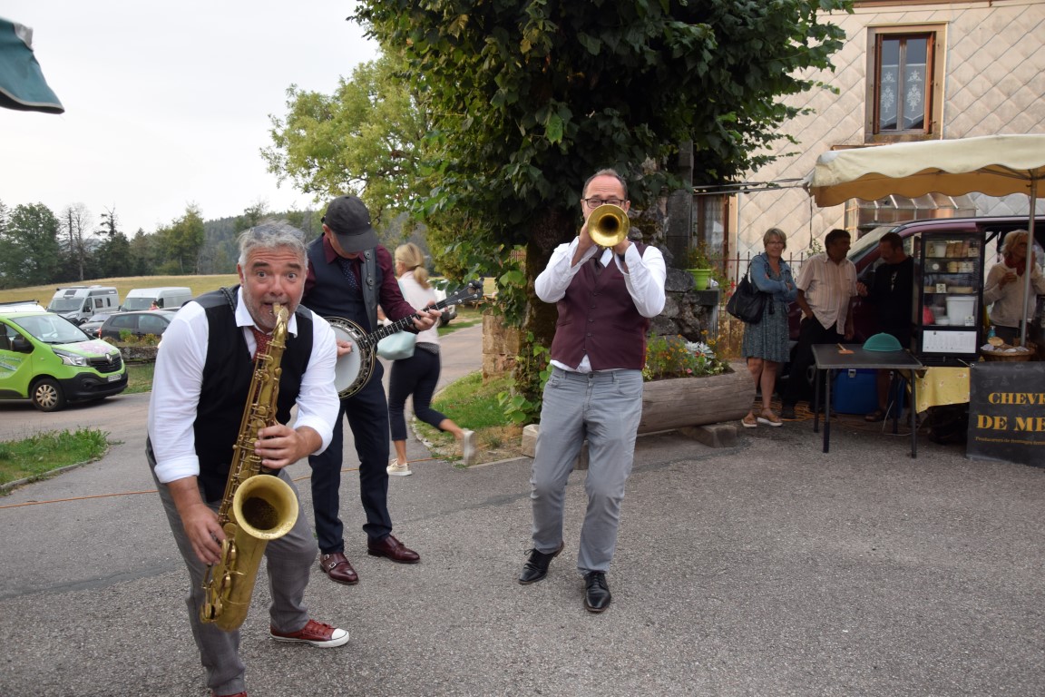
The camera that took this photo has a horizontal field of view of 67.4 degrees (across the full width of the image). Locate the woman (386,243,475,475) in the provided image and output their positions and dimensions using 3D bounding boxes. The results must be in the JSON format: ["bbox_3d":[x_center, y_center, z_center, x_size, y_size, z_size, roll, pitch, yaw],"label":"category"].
[{"bbox_3d":[-0.647,0.059,5.400,0.680,1.620,0.500,4,6,44],"label":"woman"}]

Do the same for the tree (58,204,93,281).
[{"bbox_3d":[-82.663,-19.722,145.000,6.200,15.000,6.200,0,4,0],"label":"tree"}]

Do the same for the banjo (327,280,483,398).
[{"bbox_3d":[-0.546,-0.069,3.200,0.890,0.340,0.110,-27,-5,10],"label":"banjo"}]

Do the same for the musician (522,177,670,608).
[{"bbox_3d":[0.283,0.155,3.150,0.620,1.740,0.520,1,4,12],"label":"musician"}]

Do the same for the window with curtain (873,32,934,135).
[{"bbox_3d":[5.938,-4.131,12.200,0.940,1.580,0.160,1,4,10],"label":"window with curtain"}]

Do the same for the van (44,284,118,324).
[{"bbox_3d":[-28.484,-2.657,51.000,2.100,2.700,5.900,-1,4,-11],"label":"van"}]

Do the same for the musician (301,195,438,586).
[{"bbox_3d":[-0.695,0.176,3.500,0.660,1.750,0.520,-1,4,-13],"label":"musician"}]

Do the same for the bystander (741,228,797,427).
[{"bbox_3d":[2.090,-0.189,6.650,0.500,1.680,0.420,0,4,-6],"label":"bystander"}]

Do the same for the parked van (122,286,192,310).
[{"bbox_3d":[-22.773,-2.581,49.000,2.080,2.520,5.800,0,4,-9],"label":"parked van"}]

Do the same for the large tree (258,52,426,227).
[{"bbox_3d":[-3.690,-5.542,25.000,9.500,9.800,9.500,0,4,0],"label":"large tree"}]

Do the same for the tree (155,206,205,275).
[{"bbox_3d":[-63.361,-20.057,145.000,9.000,14.000,9.000,0,4,0],"label":"tree"}]

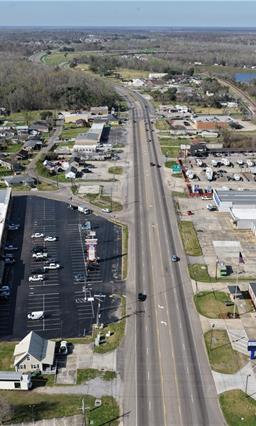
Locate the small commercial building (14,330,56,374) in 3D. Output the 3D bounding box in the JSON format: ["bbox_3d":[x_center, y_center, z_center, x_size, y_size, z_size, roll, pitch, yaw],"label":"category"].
[{"bbox_3d":[-27.926,42.592,151.844,12.200,7.600,11.300,-1,21,-3],"label":"small commercial building"}]

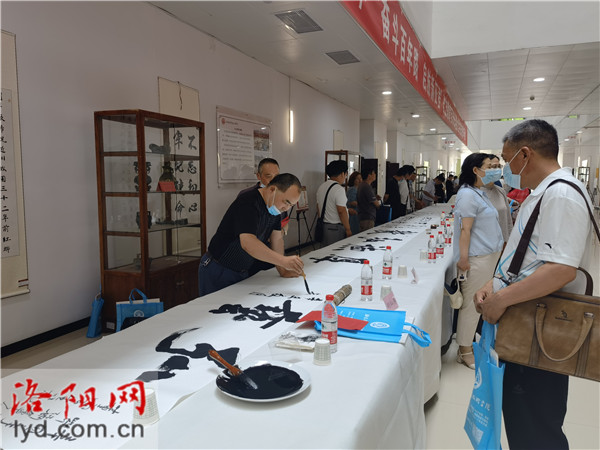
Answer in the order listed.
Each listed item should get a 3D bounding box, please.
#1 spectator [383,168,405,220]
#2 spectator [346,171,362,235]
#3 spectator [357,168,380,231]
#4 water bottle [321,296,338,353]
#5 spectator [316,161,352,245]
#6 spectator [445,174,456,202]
[{"bbox_3d":[1.748,-0.233,8.750,0.450,1.660,0.480,-2,6,-20],"label":"spectator"},{"bbox_3d":[0.872,-0.054,7.350,0.340,1.570,0.430,-1,6,-8],"label":"spectator"},{"bbox_3d":[1.024,-0.055,7.100,0.360,1.620,0.450,-2,6,-24],"label":"spectator"},{"bbox_3d":[0.120,0.398,1.881,0.065,0.230,0.065,0,5,0],"label":"water bottle"},{"bbox_3d":[0.413,0.068,5.600,0.310,1.660,0.460,-5,7,-42],"label":"spectator"},{"bbox_3d":[4.888,-0.824,15.200,0.350,1.610,0.450,0,5,-5],"label":"spectator"}]

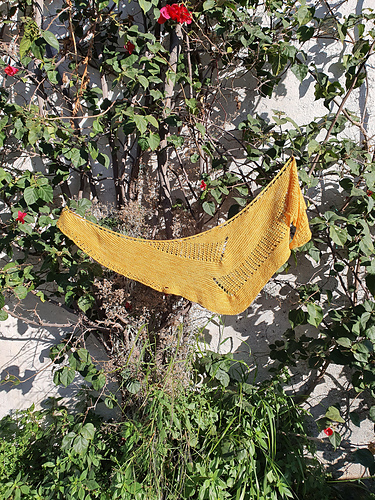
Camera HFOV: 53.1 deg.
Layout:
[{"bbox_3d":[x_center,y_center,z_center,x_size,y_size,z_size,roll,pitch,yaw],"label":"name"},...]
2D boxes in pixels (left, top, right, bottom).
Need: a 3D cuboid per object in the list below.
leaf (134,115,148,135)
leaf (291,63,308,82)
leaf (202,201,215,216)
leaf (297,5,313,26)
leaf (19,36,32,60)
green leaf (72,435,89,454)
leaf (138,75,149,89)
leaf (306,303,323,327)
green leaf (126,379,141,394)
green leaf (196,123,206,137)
[{"bbox_3d":[-0.224,-0.610,1.830,0.063,0.102,0.030,-14,-19,-5],"label":"leaf"},{"bbox_3d":[0.576,-0.912,1.930,0.092,0.103,0.030,0,4,0],"label":"leaf"},{"bbox_3d":[0.112,-0.213,1.950,0.060,0.084,0.025,-27,-13,-7],"label":"leaf"},{"bbox_3d":[0.576,-1.155,1.850,0.079,0.108,0.035,1,4,10],"label":"leaf"},{"bbox_3d":[-0.798,-0.998,1.850,0.069,0.108,0.035,1,4,10],"label":"leaf"},{"bbox_3d":[-0.504,0.917,1.770,0.075,0.094,0.035,0,4,0],"label":"green leaf"},{"bbox_3d":[-0.213,-0.819,1.830,0.041,0.081,0.030,-31,-17,-11],"label":"leaf"},{"bbox_3d":[0.637,0.325,1.880,0.078,0.127,0.040,0,-15,0],"label":"leaf"},{"bbox_3d":[-0.266,0.672,1.850,0.069,0.079,0.030,0,4,0],"label":"green leaf"},{"bbox_3d":[0.070,-0.603,1.880,0.050,0.070,0.025,0,4,0],"label":"green leaf"}]

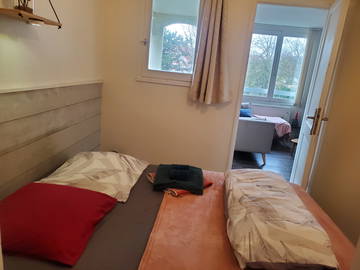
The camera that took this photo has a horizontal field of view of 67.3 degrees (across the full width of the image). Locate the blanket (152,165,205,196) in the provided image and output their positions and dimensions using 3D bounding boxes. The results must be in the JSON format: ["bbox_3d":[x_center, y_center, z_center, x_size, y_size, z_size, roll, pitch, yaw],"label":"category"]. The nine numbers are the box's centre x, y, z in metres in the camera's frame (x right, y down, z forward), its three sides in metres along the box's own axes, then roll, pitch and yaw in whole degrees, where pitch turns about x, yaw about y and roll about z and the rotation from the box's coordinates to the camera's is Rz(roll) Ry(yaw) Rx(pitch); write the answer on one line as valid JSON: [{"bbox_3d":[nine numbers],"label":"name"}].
[{"bbox_3d":[-0.003,0.309,1.910,0.330,0.068,0.330,7,13,4],"label":"blanket"}]

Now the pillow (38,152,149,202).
[{"bbox_3d":[-0.581,0.224,1.870,0.610,0.140,0.650,7,13,4],"label":"pillow"}]

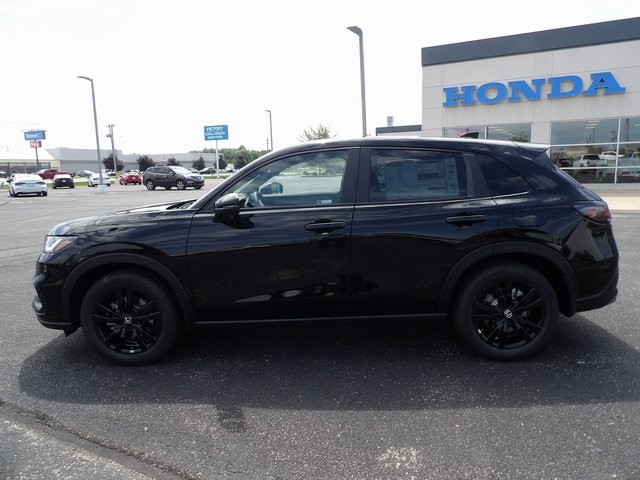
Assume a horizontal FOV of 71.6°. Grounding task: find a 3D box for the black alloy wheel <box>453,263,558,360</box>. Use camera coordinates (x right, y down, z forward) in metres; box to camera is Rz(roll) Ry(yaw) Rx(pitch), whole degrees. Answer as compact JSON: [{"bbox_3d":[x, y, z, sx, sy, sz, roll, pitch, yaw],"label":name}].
[{"bbox_3d":[1.300,0.495,3.152,0.700,0.700,0.230,-1,9,2],"label":"black alloy wheel"}]

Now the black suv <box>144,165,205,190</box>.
[{"bbox_3d":[-11.179,-4.704,33.904,5.150,1.780,1.990,3,10,27],"label":"black suv"}]

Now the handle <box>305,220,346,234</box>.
[{"bbox_3d":[0.035,-0.085,3.010,0.280,0.085,0.060,-1,9,2],"label":"handle"}]

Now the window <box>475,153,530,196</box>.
[{"bbox_3d":[1.251,-0.450,3.050,0.380,0.310,0.060,-2,-11,-4],"label":"window"}]

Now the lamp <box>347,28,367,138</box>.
[{"bbox_3d":[2.111,-6.644,23.257,1.250,8.300,0.600,-8,11,-34],"label":"lamp"}]

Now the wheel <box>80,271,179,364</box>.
[{"bbox_3d":[-1.356,0.544,3.257,0.700,0.700,0.225,-1,9,2],"label":"wheel"}]

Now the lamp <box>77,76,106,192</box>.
[{"bbox_3d":[-16.932,-7.679,32.910,1.250,8.300,0.600,-8,11,-34],"label":"lamp"}]

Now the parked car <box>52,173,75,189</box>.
[{"bbox_3d":[-26.639,-6.012,45.770,1.830,1.430,4.650,-8,11,-34],"label":"parked car"}]

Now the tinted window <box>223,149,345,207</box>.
[{"bbox_3d":[-0.251,-0.424,3.127,0.880,0.420,0.060,-1,-13,2],"label":"tinted window"}]

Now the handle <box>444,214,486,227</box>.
[{"bbox_3d":[0.968,-0.133,2.950,0.270,0.065,0.060,-1,9,2],"label":"handle"}]

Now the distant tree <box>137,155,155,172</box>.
[{"bbox_3d":[-42.304,-18.183,108.000,4.500,4.700,4.500,-2,9,0],"label":"distant tree"}]

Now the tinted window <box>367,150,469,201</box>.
[{"bbox_3d":[0.677,-0.460,3.089,0.690,0.400,0.060,-1,-13,2],"label":"tinted window"}]

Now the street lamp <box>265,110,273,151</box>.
[{"bbox_3d":[-6.126,-11.480,54.202,1.100,8.300,0.350,-8,11,-34],"label":"street lamp"}]

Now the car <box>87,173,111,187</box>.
[{"bbox_3d":[-23.360,-6.317,46.888,1.820,1.430,4.700,-7,11,-32],"label":"car"}]

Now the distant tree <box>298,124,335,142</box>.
[{"bbox_3d":[-0.237,-14.278,70.000,6.600,8.100,6.600,-2,9,0],"label":"distant tree"}]

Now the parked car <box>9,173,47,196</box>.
[{"bbox_3d":[-18.922,-3.532,28.681,1.820,1.430,4.700,-9,12,-37],"label":"parked car"}]

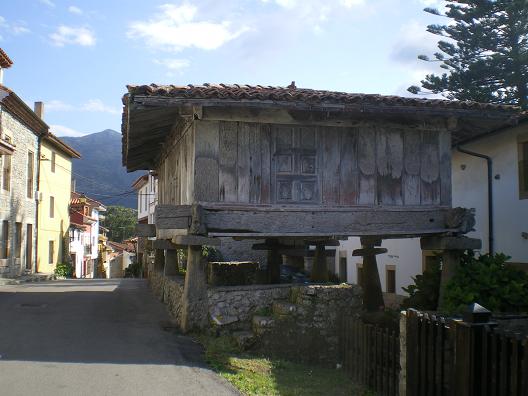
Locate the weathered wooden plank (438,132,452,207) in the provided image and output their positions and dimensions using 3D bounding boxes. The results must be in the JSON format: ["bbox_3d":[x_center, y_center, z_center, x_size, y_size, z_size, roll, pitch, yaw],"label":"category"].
[{"bbox_3d":[3.742,-0.601,11.996,0.294,1.572,0.070,1,-5,-16],"label":"weathered wooden plank"}]

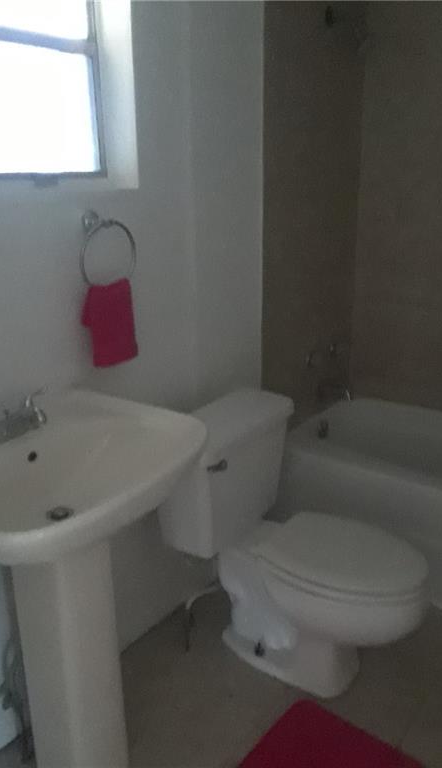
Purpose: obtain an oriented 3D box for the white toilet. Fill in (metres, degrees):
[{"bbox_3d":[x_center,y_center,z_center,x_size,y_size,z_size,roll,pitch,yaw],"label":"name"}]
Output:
[{"bbox_3d":[0.222,0.461,1.873,0.725,0.700,0.460,12,21,35],"label":"white toilet"}]

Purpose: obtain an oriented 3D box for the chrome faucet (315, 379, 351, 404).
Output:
[{"bbox_3d":[0.441,0.027,2.659,0.140,0.070,0.060,12,21,35],"label":"chrome faucet"}]

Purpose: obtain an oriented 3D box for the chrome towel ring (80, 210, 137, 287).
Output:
[{"bbox_3d":[-0.288,-0.318,1.595,0.076,0.180,0.170,12,21,35],"label":"chrome towel ring"}]

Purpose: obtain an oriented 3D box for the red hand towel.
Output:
[{"bbox_3d":[-0.272,-0.153,1.636,0.050,0.205,0.165,12,21,35],"label":"red hand towel"}]

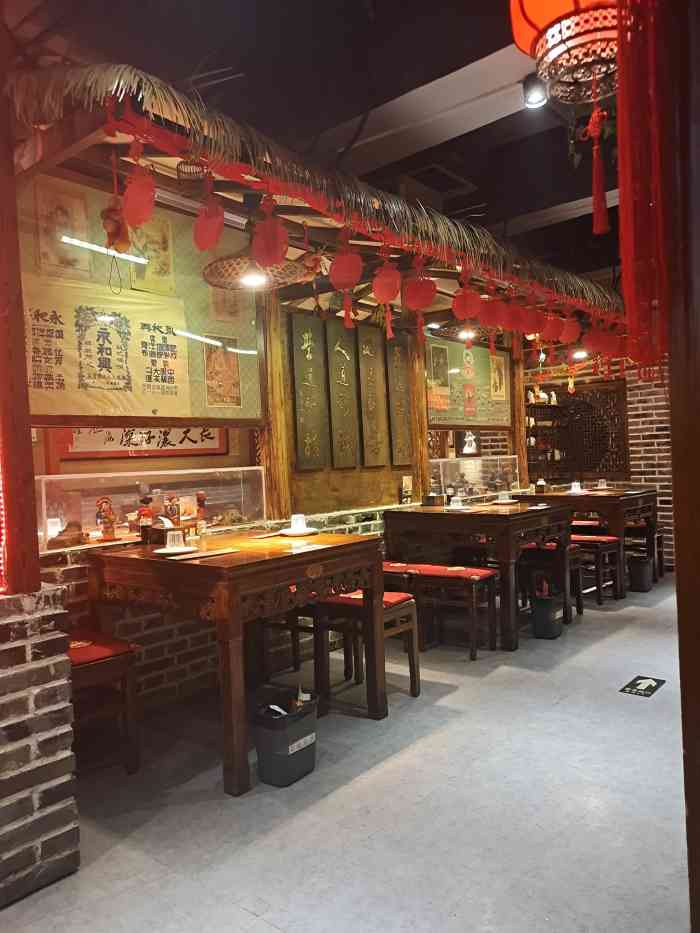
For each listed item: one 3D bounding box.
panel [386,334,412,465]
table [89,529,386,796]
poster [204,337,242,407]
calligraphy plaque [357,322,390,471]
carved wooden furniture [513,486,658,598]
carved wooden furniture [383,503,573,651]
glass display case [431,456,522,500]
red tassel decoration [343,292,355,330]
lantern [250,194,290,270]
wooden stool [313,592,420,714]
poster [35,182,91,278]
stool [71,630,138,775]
[{"bbox_3d":[0.365,-0.471,4.953,0.030,0.920,0.255,-1,1,39],"label":"panel"},{"bbox_3d":[-0.461,0.729,2.982,0.880,0.782,0.880,-1,1,39],"label":"table"},{"bbox_3d":[-0.648,-0.482,3.612,0.015,0.360,0.228,-1,1,39],"label":"poster"},{"bbox_3d":[0.167,-0.466,4.710,0.030,0.930,0.275,-1,1,39],"label":"calligraphy plaque"},{"bbox_3d":[2.001,0.615,5.925,0.900,0.782,0.910,-1,1,39],"label":"carved wooden furniture"},{"bbox_3d":[0.861,0.667,4.619,0.910,0.782,0.880,-1,1,39],"label":"carved wooden furniture"},{"bbox_3d":[0.997,0.086,5.687,0.200,0.310,1.260,-1,1,39],"label":"glass display case"},{"bbox_3d":[-0.007,-0.649,2.932,0.038,0.155,0.042,-1,1,39],"label":"red tassel decoration"},{"bbox_3d":[-0.295,-0.862,2.585,0.120,0.265,0.145,-1,1,39],"label":"lantern"},{"bbox_3d":[0.083,0.864,3.324,0.370,0.470,0.340,-1,1,39],"label":"wooden stool"},{"bbox_3d":[-1.199,-0.987,2.952,0.015,0.365,0.240,-1,1,39],"label":"poster"},{"bbox_3d":[-1.026,0.912,2.598,0.370,0.460,0.330,-1,1,39],"label":"stool"}]

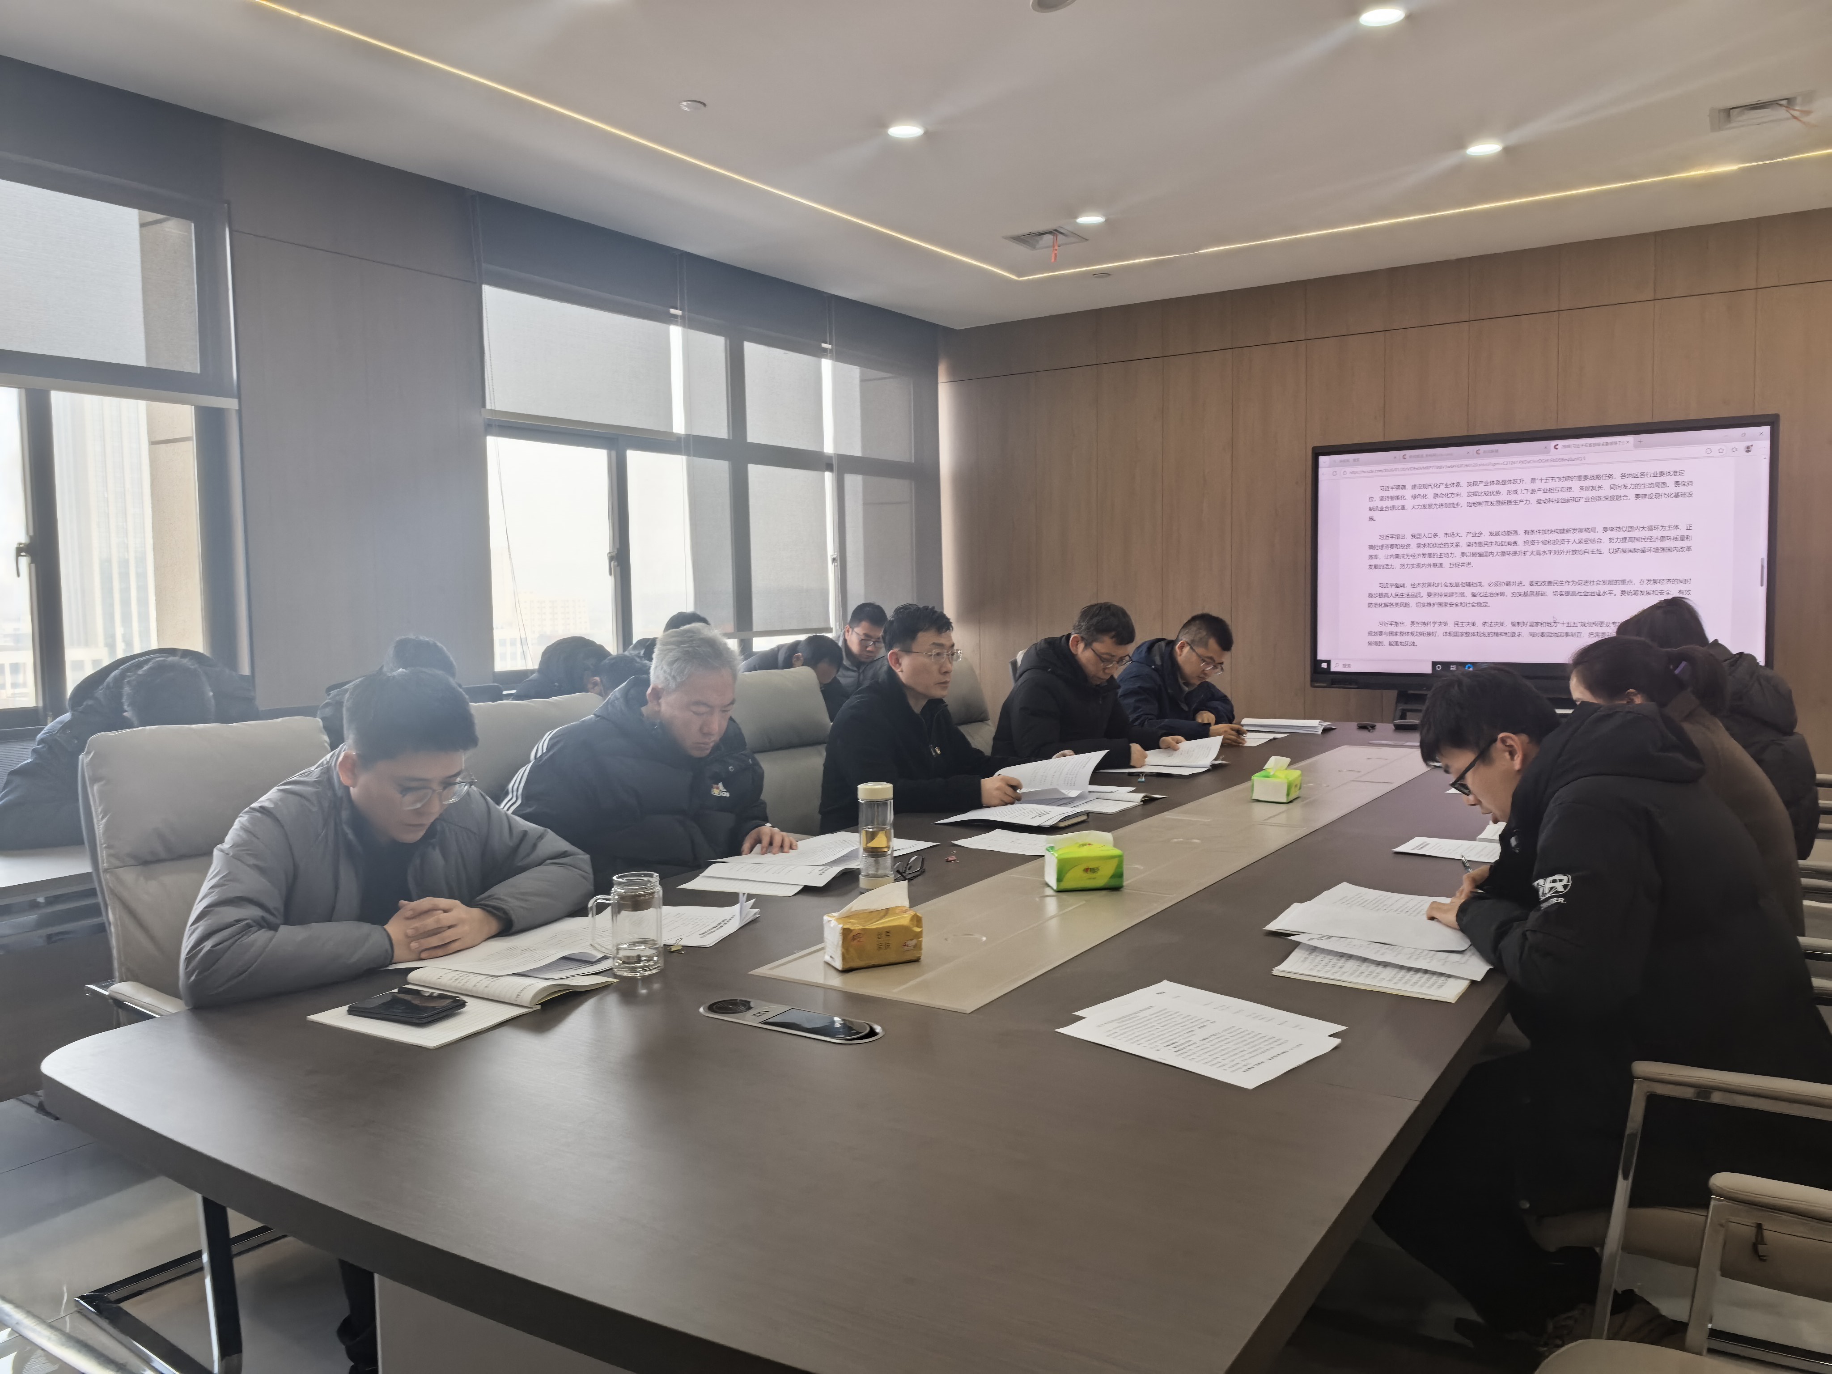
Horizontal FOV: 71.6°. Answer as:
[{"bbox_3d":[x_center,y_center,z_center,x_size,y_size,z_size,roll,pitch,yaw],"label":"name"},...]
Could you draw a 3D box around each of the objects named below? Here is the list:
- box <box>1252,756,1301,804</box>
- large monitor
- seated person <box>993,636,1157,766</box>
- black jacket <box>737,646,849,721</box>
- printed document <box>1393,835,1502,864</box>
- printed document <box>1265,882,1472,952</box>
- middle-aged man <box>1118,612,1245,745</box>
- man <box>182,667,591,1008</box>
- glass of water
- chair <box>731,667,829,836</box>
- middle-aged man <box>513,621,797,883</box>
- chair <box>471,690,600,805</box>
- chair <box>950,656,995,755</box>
[{"bbox_3d":[1.005,0.255,3.531,0.096,0.106,0.145,2,6,30],"label":"box"},{"bbox_3d":[2.813,-0.563,5.887,1.936,1.191,0.100,3,6,35],"label":"large monitor"},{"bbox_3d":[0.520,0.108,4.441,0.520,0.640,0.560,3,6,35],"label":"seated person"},{"bbox_3d":[-0.535,0.117,5.378,0.550,0.600,0.550,3,6,35],"label":"black jacket"},{"bbox_3d":[1.240,0.361,2.837,0.297,0.008,0.210,3,6,35],"label":"printed document"},{"bbox_3d":[0.824,0.402,2.213,0.310,0.028,0.400,3,6,35],"label":"printed document"},{"bbox_3d":[1.036,0.318,4.934,0.680,1.240,0.560,3,6,35],"label":"middle-aged man"},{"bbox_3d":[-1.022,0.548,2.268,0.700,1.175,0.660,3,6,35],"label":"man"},{"bbox_3d":[-0.462,0.377,2.013,0.116,0.148,0.079,-2,5,-12],"label":"glass of water"},{"bbox_3d":[-0.235,0.511,3.819,0.660,1.075,0.580,3,6,35],"label":"chair"},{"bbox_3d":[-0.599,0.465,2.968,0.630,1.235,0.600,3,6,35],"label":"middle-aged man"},{"bbox_3d":[-0.772,0.581,3.051,0.660,1.075,0.580,3,6,35],"label":"chair"},{"bbox_3d":[0.290,0.443,4.571,0.660,1.075,0.580,3,6,35],"label":"chair"}]

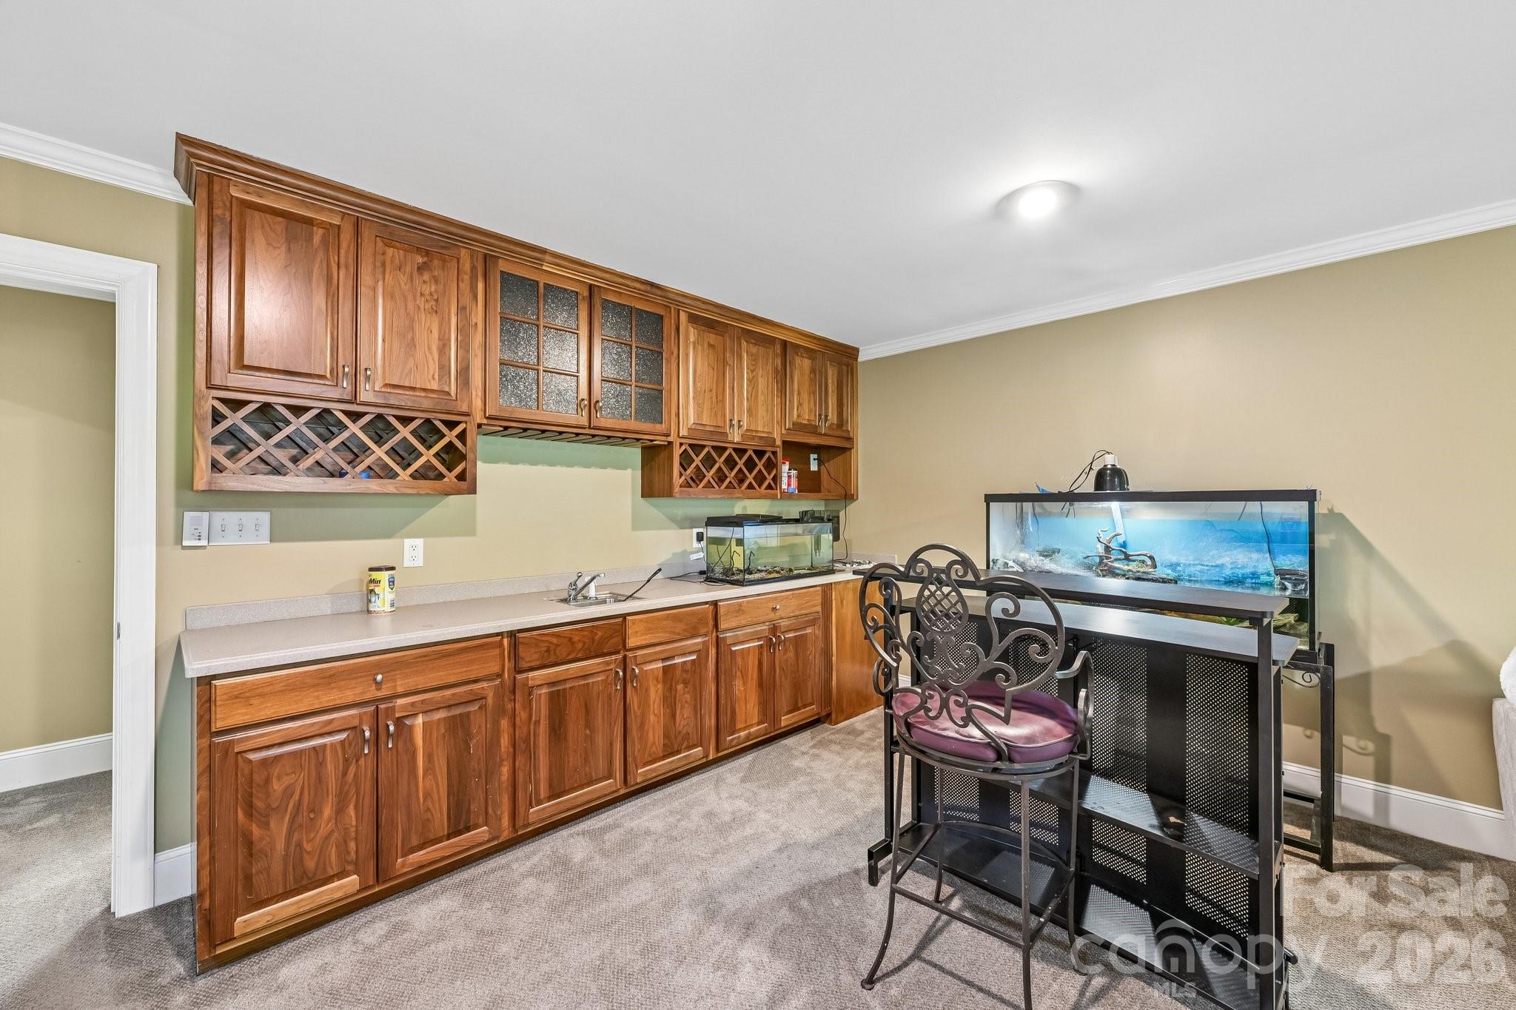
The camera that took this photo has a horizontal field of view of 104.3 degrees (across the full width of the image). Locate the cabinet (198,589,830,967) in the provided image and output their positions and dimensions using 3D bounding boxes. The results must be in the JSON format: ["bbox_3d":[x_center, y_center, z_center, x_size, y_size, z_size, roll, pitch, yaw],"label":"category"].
[{"bbox_3d":[-0.739,0.896,2.768,2.756,0.876,0.625,0,0,-45],"label":"cabinet"}]

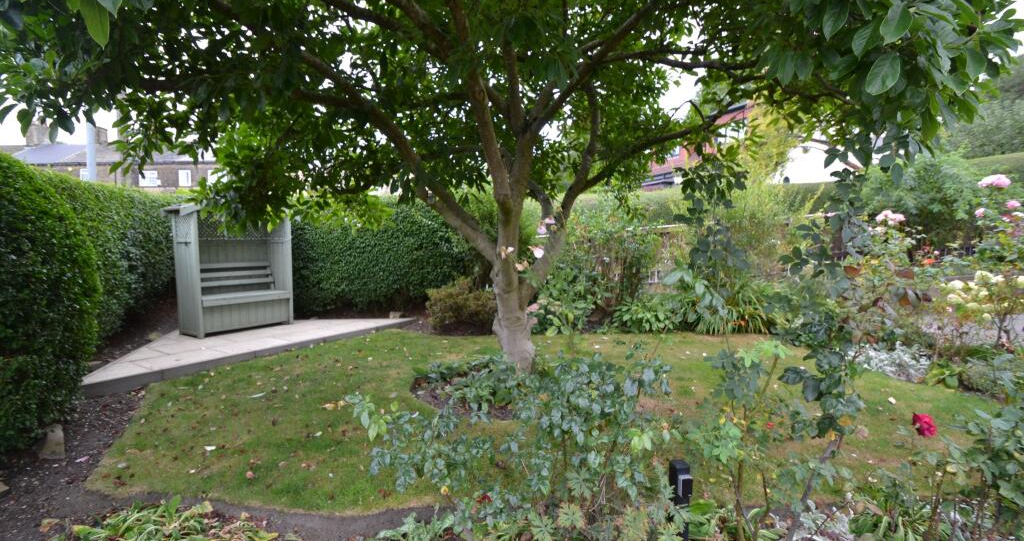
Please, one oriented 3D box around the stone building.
[{"bbox_3d":[-29.500,-7.100,32.000,14.500,7.600,7.500,1,4,2],"label":"stone building"}]

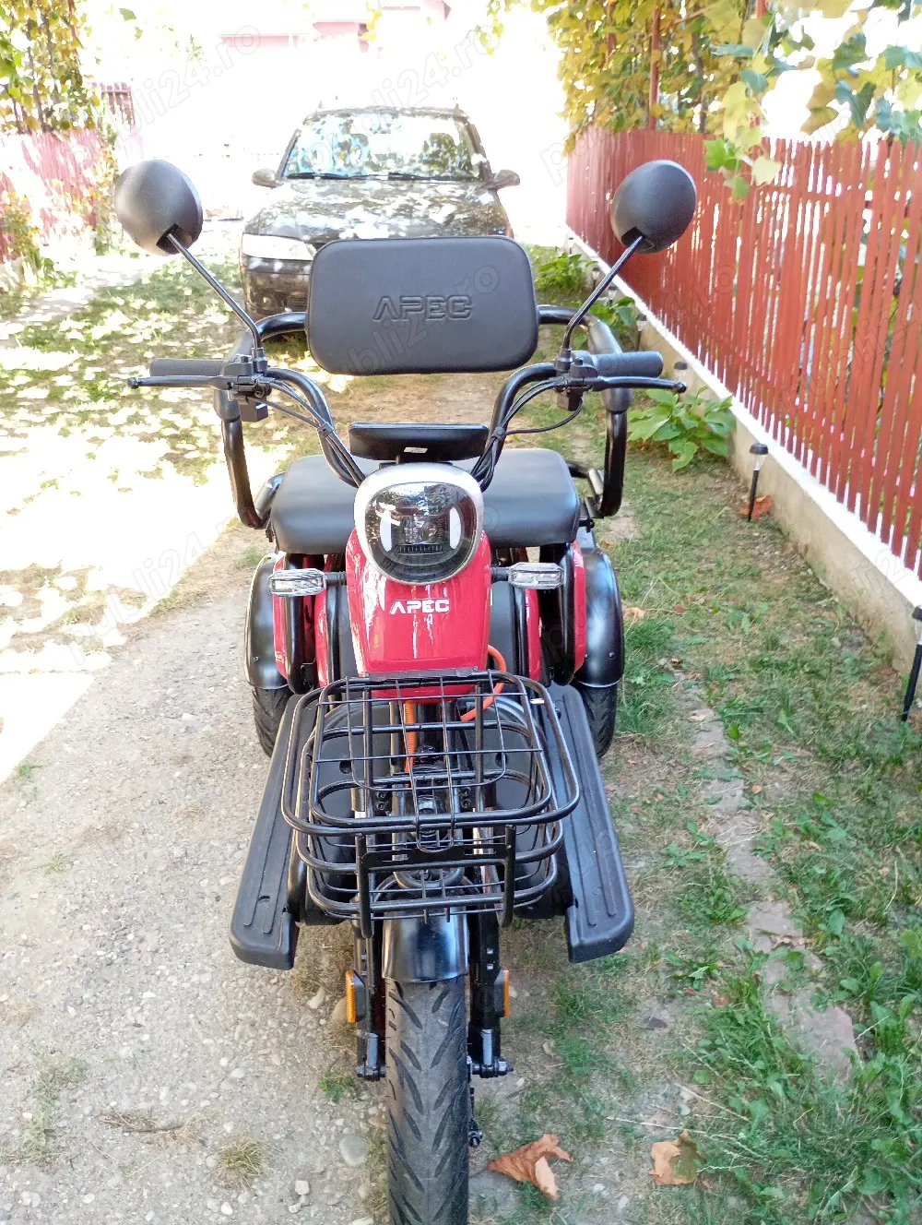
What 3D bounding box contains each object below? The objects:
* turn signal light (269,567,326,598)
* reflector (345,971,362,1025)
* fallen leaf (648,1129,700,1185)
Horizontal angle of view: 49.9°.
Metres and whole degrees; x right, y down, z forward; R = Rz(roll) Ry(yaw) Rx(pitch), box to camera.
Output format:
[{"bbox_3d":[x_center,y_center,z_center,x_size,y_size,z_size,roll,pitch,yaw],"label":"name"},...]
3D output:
[{"bbox_3d":[-0.228,-0.043,1.384,0.079,0.033,0.033,-1,26,-1],"label":"turn signal light"},{"bbox_3d":[-0.146,0.516,1.331,0.016,0.066,0.030,-1,2,0],"label":"reflector"},{"bbox_3d":[0.304,0.776,1.410,0.072,0.025,0.080,-1,26,0],"label":"fallen leaf"}]

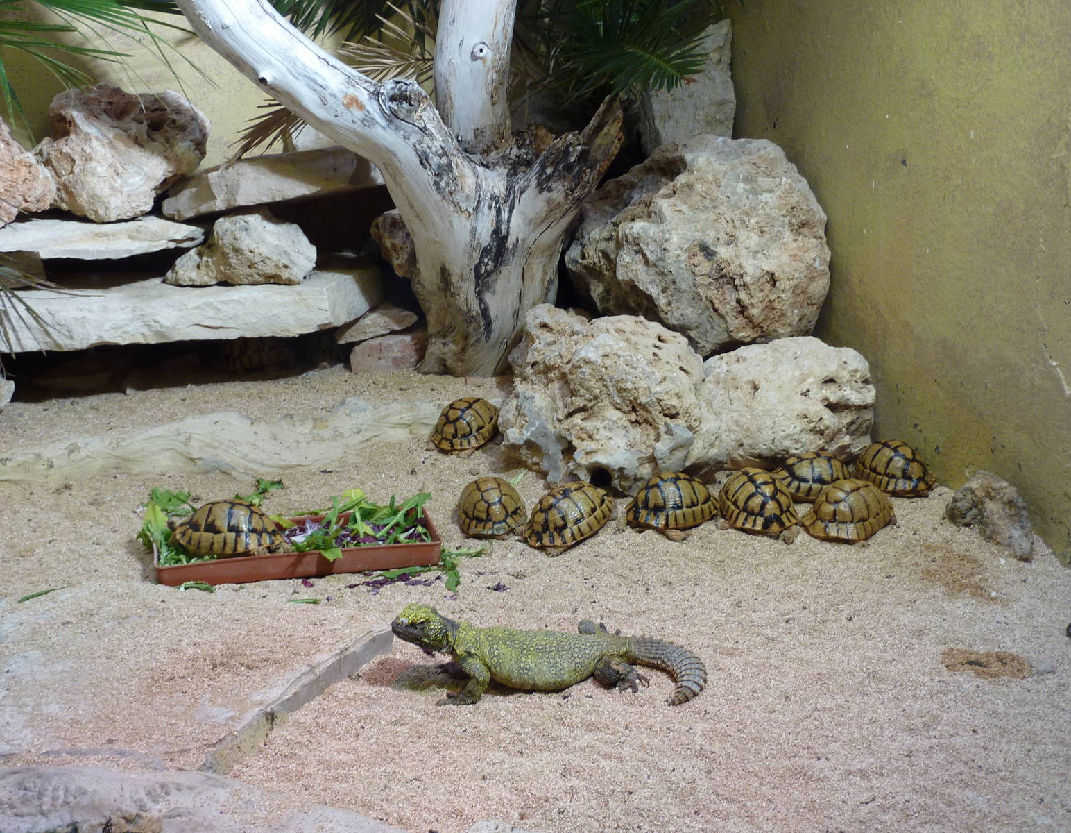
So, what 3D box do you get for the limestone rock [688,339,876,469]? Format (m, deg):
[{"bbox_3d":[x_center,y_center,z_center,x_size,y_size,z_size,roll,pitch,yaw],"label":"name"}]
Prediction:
[{"bbox_3d":[0.341,-0.018,1.900,0.260,0.175,0.200,0,15,0],"label":"limestone rock"}]

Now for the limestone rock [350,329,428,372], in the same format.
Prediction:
[{"bbox_3d":[-0.264,-0.117,2.420,0.142,0.070,0.110,0,15,0],"label":"limestone rock"}]

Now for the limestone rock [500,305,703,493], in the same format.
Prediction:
[{"bbox_3d":[0.086,-0.025,1.810,0.270,0.235,0.215,0,15,0],"label":"limestone rock"}]

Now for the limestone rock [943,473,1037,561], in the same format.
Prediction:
[{"bbox_3d":[0.527,0.118,1.580,0.080,0.080,0.120,-6,16,-21],"label":"limestone rock"}]

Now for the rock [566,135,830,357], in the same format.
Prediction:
[{"bbox_3d":[0.244,-0.264,2.080,0.395,0.330,0.300,0,15,0],"label":"rock"}]

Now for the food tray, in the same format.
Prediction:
[{"bbox_3d":[-0.274,0.150,1.550,0.313,0.028,0.118,-4,15,-14],"label":"food tray"}]

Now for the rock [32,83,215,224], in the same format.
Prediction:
[{"bbox_3d":[-0.714,-0.459,2.341,0.280,0.225,0.220,0,15,0],"label":"rock"}]

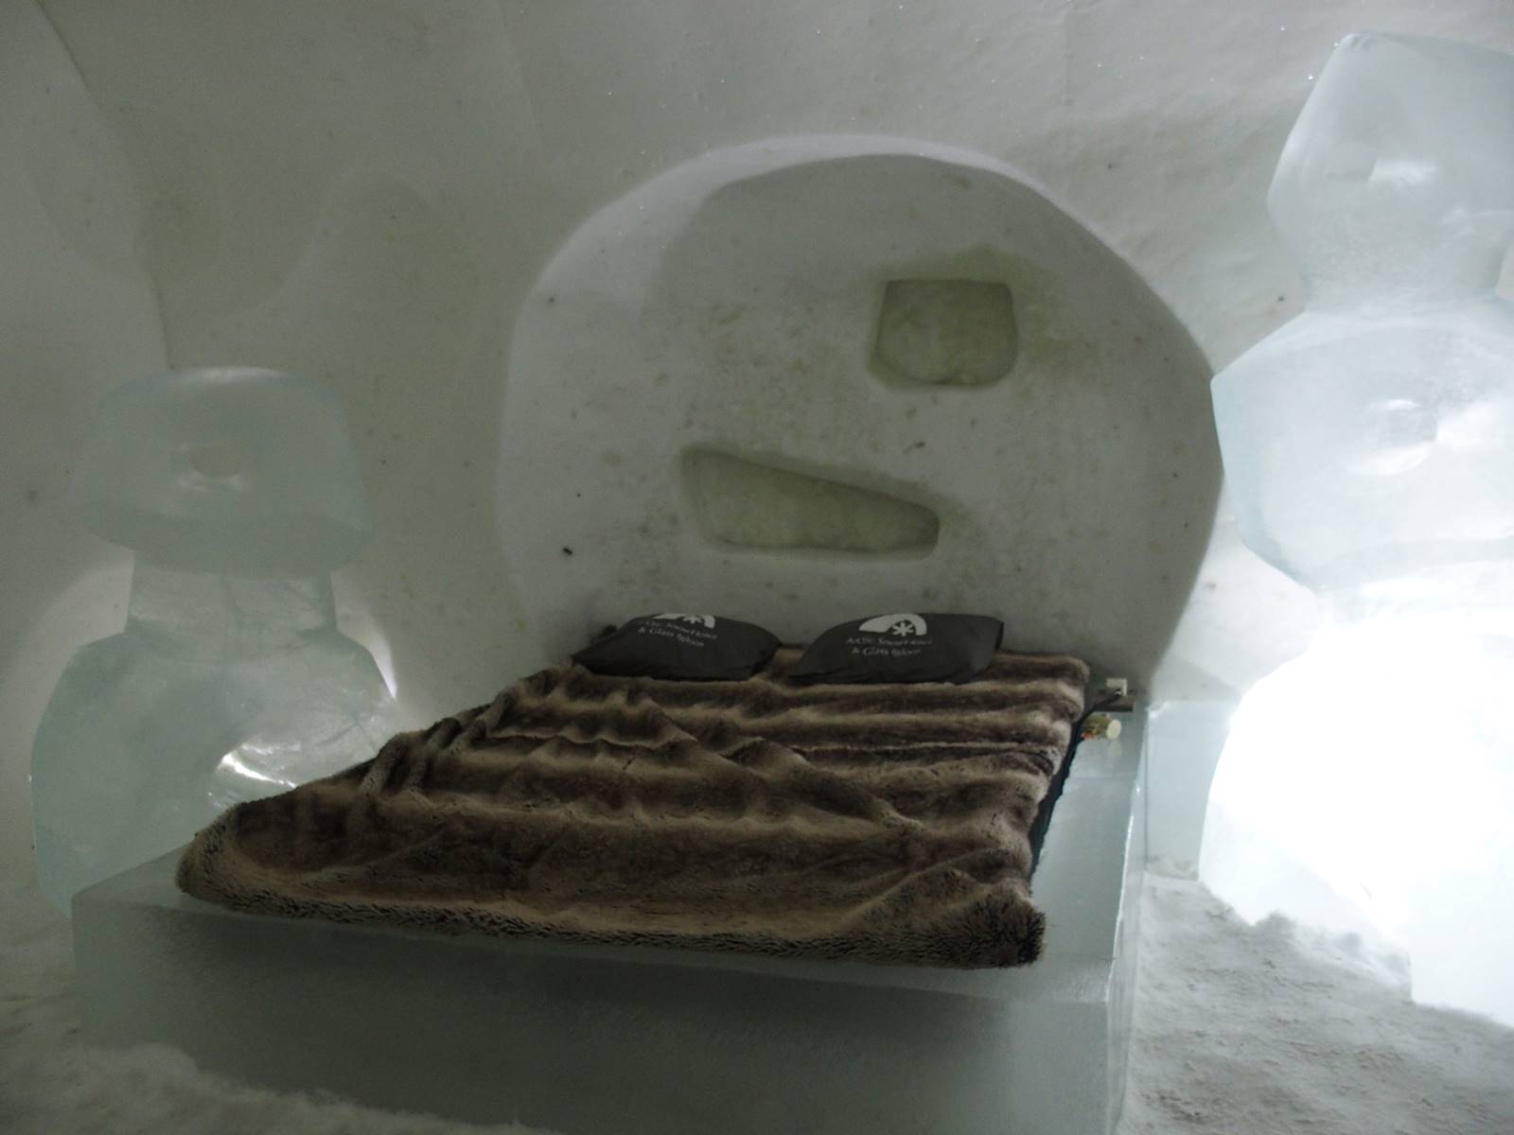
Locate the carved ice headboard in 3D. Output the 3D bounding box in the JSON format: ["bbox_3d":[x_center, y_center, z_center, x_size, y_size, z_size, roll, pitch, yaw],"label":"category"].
[{"bbox_3d":[0.222,-0.460,4.110,2.442,1.848,0.396,0,8,19],"label":"carved ice headboard"}]

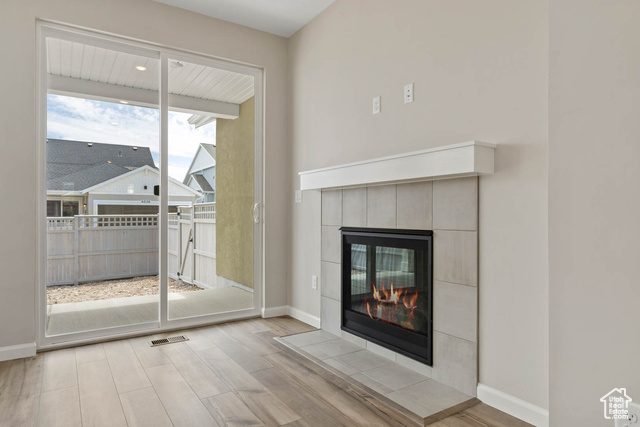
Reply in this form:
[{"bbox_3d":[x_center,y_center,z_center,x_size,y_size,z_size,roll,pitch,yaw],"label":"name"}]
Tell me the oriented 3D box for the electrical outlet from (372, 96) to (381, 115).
[{"bbox_3d":[0.405,-0.773,2.676,0.011,0.117,0.073,0,0,-34],"label":"electrical outlet"}]

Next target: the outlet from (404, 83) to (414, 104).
[{"bbox_3d":[0.575,-0.776,2.422,0.011,0.117,0.073,0,0,-34],"label":"outlet"}]

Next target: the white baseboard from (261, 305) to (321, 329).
[{"bbox_3d":[-0.261,0.966,3.438,0.262,0.090,0.597,0,0,-34],"label":"white baseboard"}]

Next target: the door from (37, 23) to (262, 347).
[{"bbox_3d":[-1.325,-0.195,3.202,1.752,2.392,0.114,0,0,-34],"label":"door"}]

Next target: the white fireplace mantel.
[{"bbox_3d":[0.366,-0.275,2.579,0.182,0.150,1.689,0,0,-34],"label":"white fireplace mantel"}]

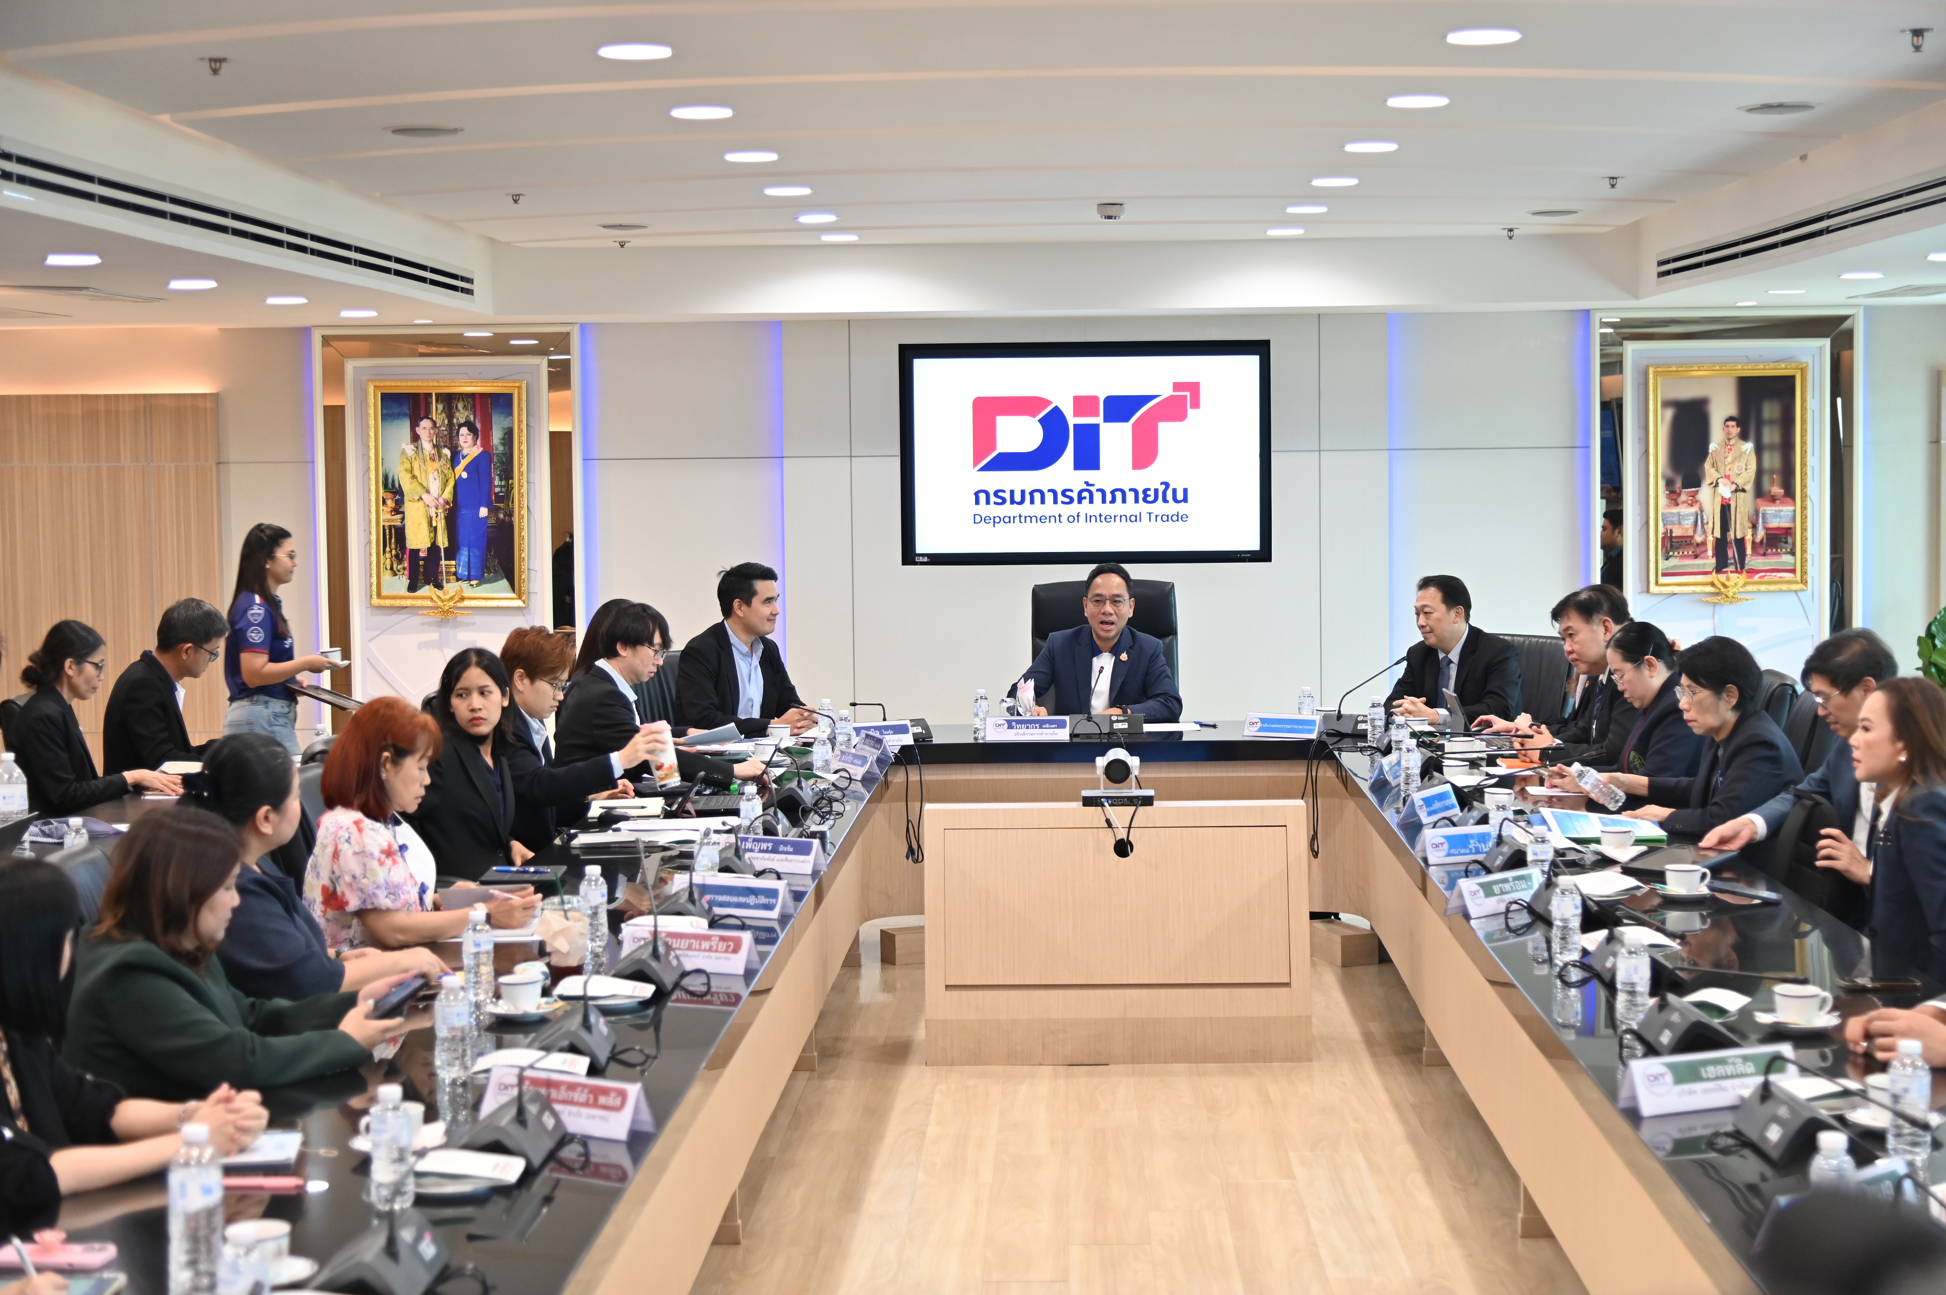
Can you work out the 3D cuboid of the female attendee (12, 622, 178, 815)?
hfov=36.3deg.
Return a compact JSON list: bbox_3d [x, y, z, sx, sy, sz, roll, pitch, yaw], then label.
[{"bbox_3d":[-2.577,0.541,9.251,0.700,1.260,0.500,-1,4,0],"label":"female attendee"}]

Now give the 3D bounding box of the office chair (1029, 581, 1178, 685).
[{"bbox_3d":[0.474,0.381,11.003,0.660,1.243,0.720,0,4,7],"label":"office chair"}]

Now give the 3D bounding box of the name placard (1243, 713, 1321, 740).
[{"bbox_3d":[1.060,0.262,10.133,0.280,0.084,0.080,1,4,25],"label":"name placard"}]

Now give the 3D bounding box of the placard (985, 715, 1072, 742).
[{"bbox_3d":[0.190,0.271,10.158,0.280,0.084,0.080,-1,4,2],"label":"placard"}]

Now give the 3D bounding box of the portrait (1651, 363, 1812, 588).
[{"bbox_3d":[3.059,-0.685,12.034,0.660,0.935,0.050,0,4,2],"label":"portrait"}]

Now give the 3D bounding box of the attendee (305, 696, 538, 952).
[{"bbox_3d":[-1.071,0.722,6.179,0.620,1.251,0.460,0,4,14],"label":"attendee"}]

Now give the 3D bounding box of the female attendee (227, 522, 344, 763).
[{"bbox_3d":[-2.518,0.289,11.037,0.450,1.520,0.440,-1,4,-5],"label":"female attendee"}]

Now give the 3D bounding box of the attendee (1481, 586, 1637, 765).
[{"bbox_3d":[1.803,0.474,9.198,0.730,1.310,0.560,-2,4,-16],"label":"attendee"}]

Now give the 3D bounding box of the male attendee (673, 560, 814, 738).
[{"bbox_3d":[-0.780,0.368,10.933,0.740,1.340,0.550,3,5,42],"label":"male attendee"}]

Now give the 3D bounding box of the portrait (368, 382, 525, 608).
[{"bbox_3d":[-2.095,-0.612,11.850,0.620,0.890,0.055,-1,4,2],"label":"portrait"}]

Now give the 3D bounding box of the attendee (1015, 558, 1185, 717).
[{"bbox_3d":[0.481,0.359,10.940,0.600,1.330,0.780,0,4,4],"label":"attendee"}]

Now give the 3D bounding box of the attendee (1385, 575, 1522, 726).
[{"bbox_3d":[1.683,0.389,10.680,0.560,1.280,0.740,3,5,44],"label":"attendee"}]

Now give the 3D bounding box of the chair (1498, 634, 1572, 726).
[{"bbox_3d":[1.808,0.492,10.532,0.660,1.054,0.630,-4,5,-40],"label":"chair"}]

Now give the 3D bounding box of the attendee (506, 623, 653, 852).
[{"bbox_3d":[-1.046,0.573,8.399,0.720,1.280,0.520,0,4,14],"label":"attendee"}]

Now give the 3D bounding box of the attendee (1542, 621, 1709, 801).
[{"bbox_3d":[1.837,0.548,8.337,0.630,1.238,0.470,-1,4,-10],"label":"attendee"}]

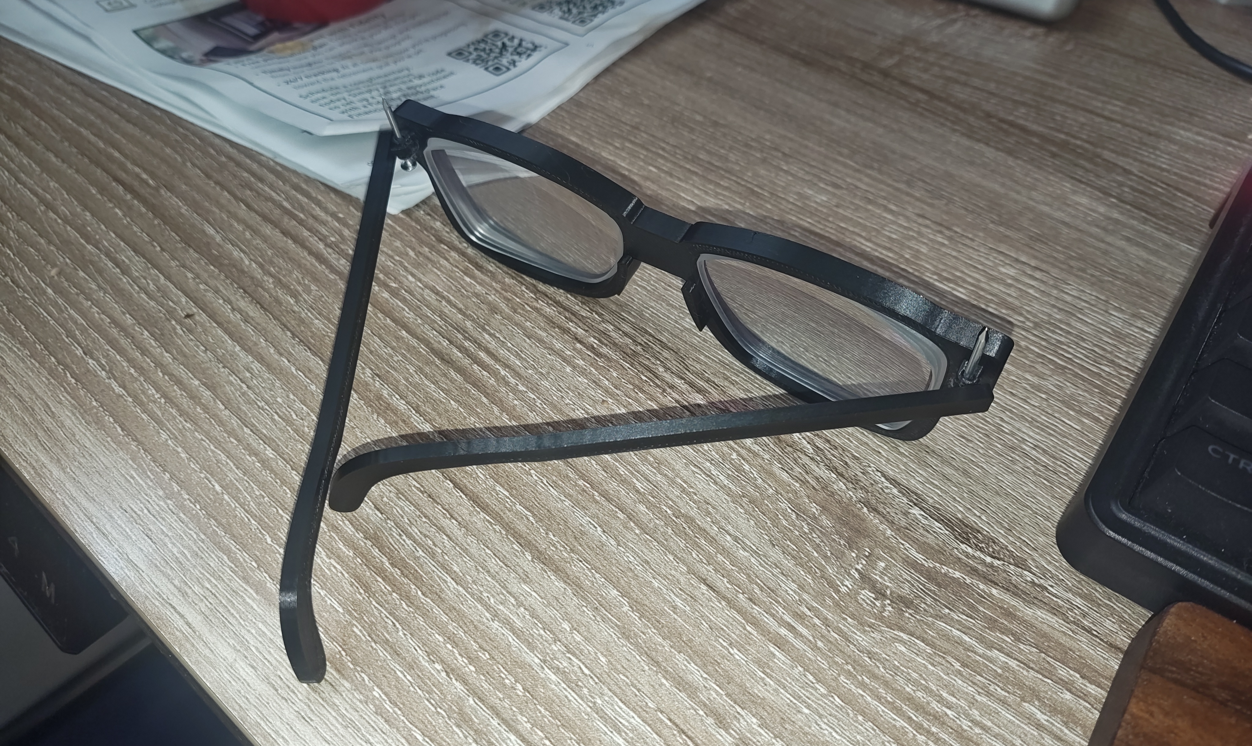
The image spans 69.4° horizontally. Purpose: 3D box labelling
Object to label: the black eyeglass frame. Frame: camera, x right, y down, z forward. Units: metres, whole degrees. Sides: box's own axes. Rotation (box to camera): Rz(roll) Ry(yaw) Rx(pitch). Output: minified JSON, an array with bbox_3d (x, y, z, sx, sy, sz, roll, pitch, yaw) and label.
[{"bbox_3d":[-0.018,0.007,0.169,0.145,0.045,0.112,26,54,20],"label":"black eyeglass frame"}]

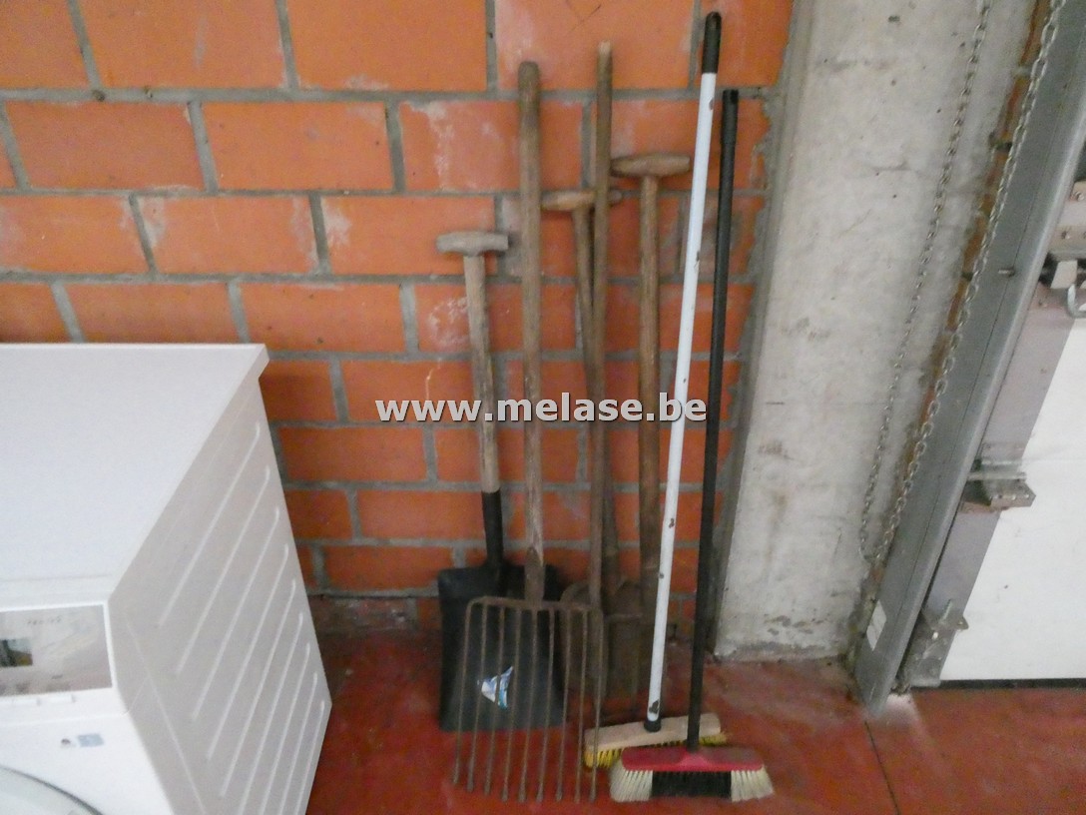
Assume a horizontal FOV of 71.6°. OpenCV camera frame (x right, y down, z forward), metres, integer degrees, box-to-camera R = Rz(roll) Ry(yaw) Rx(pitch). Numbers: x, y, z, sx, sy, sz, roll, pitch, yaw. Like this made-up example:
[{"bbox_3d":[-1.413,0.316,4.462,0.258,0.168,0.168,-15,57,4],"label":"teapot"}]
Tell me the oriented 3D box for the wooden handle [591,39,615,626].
[{"bbox_3d":[0.098,-0.072,1.281,0.026,0.990,0.026,0,20,1],"label":"wooden handle"}]

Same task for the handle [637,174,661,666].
[{"bbox_3d":[0.194,0.069,1.361,0.034,0.940,0.034,-3,21,2],"label":"handle"}]

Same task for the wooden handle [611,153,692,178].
[{"bbox_3d":[0.170,-0.383,1.191,0.126,0.037,0.034,-1,24,1],"label":"wooden handle"}]

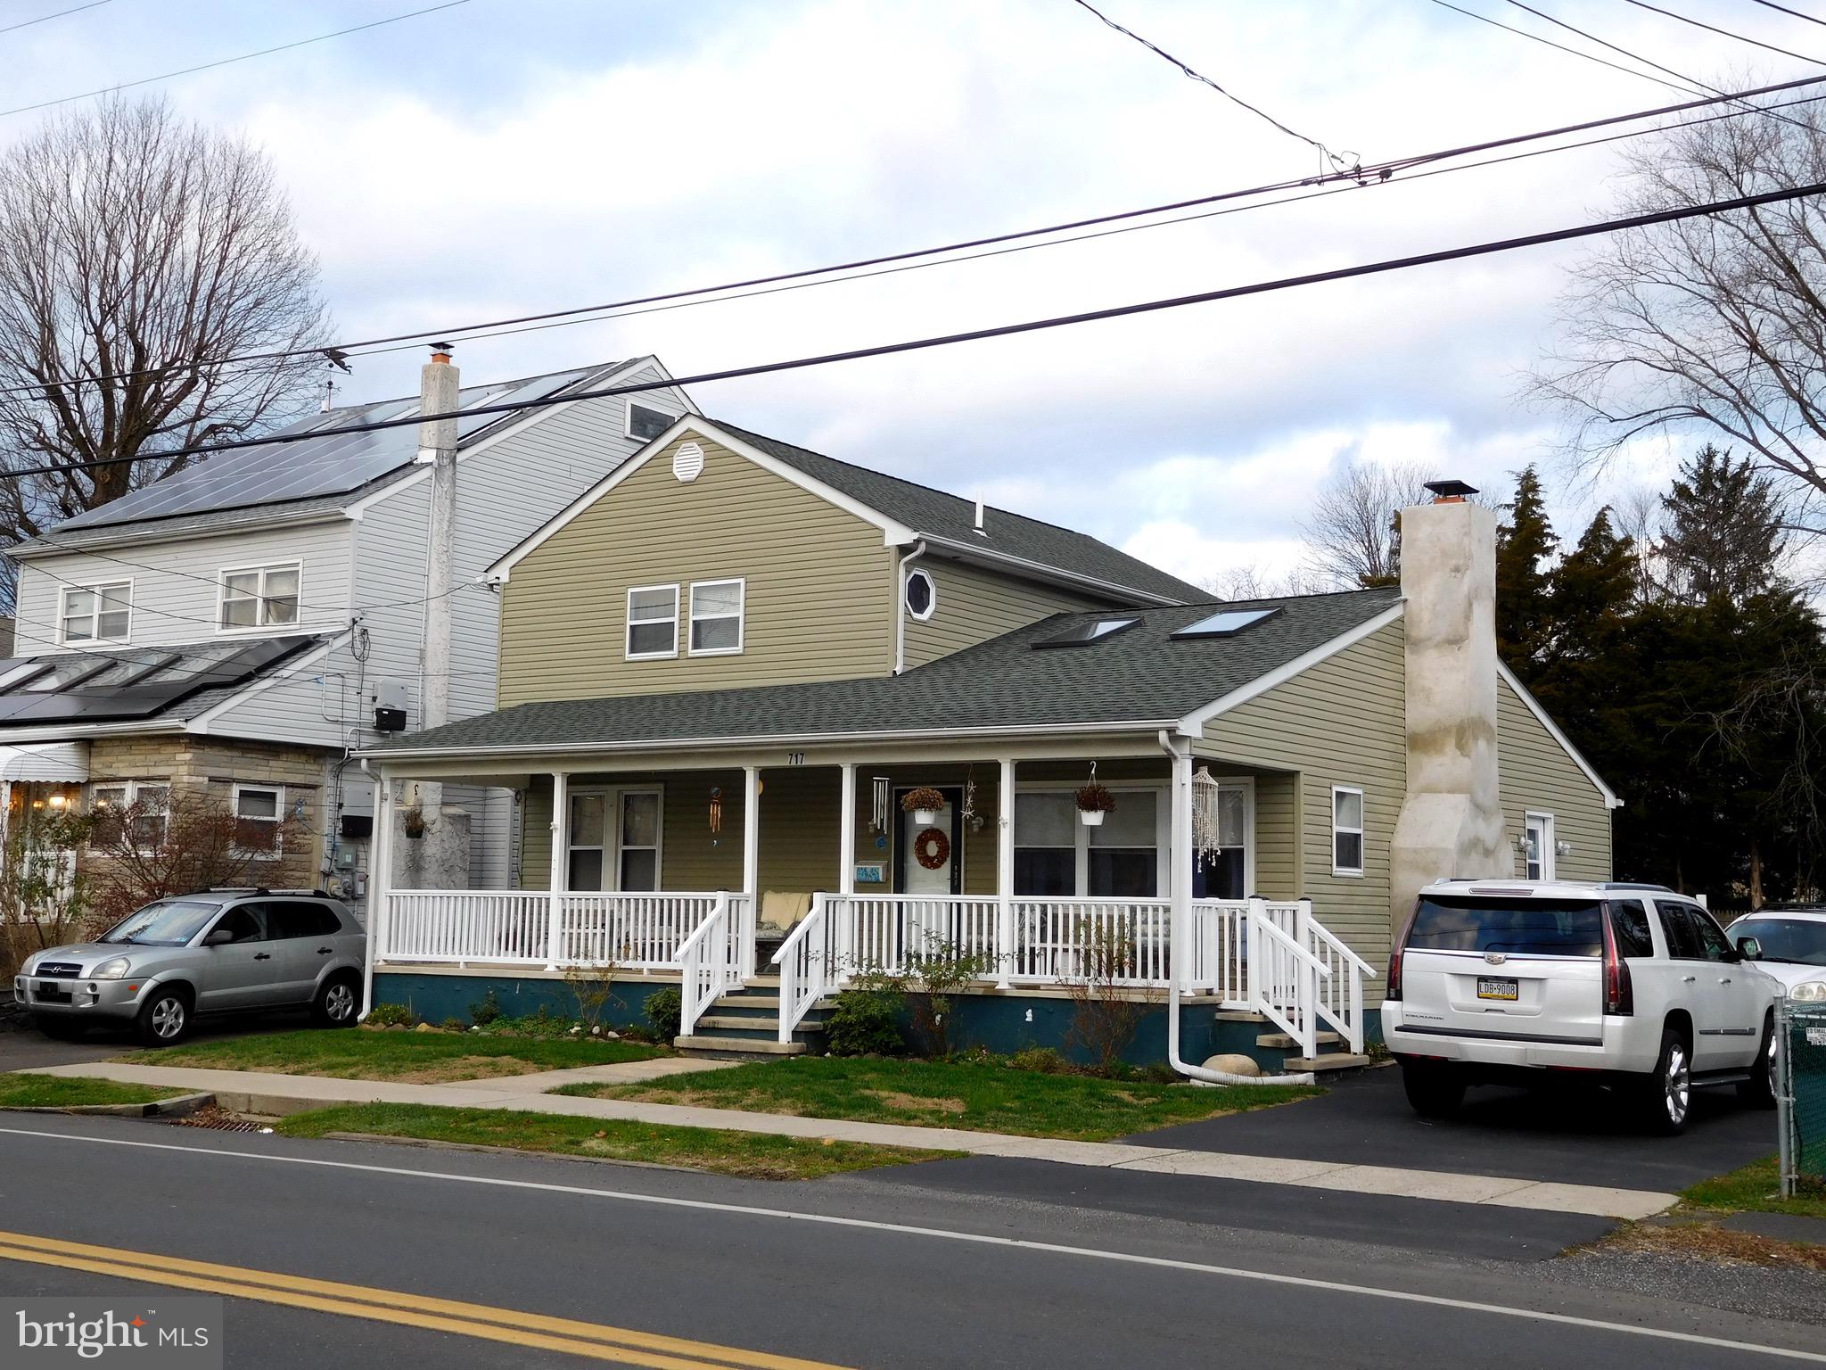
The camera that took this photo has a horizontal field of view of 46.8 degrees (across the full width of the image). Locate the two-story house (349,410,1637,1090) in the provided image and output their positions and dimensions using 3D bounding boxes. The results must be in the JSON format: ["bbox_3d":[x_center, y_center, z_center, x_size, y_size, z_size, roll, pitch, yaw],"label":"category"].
[{"bbox_3d":[1.765,0.608,28.113,11.990,7.640,13.830,-3,-7,34],"label":"two-story house"}]

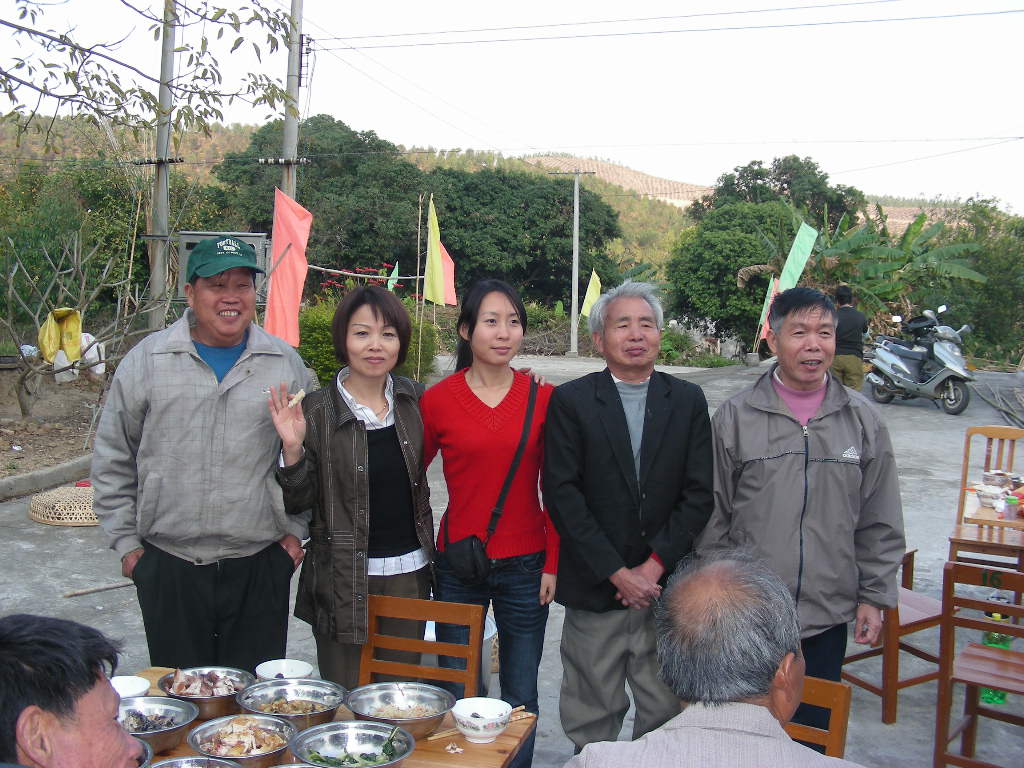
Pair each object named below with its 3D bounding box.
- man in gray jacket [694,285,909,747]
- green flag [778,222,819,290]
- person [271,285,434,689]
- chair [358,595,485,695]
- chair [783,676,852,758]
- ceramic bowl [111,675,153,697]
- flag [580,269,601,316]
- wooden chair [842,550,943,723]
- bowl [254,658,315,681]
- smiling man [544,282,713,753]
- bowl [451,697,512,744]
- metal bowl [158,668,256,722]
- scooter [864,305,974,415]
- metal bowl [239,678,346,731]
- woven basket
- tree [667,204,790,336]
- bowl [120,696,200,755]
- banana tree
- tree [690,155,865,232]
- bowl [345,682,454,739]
[{"bbox_3d":[0.750,0.550,2.973,0.540,1.599,0.320,2,5,12],"label":"man in gray jacket"},{"bbox_3d":[6.604,-2.903,26.000,0.450,1.850,0.120,20,0,0],"label":"green flag"},{"bbox_3d":[-0.421,0.538,3.022,0.460,1.594,0.360,0,5,-9],"label":"person"},{"bbox_3d":[-0.291,1.007,2.900,0.360,0.810,0.410,3,5,12],"label":"chair"},{"bbox_3d":[0.437,1.018,2.317,0.380,0.780,0.430,4,6,32],"label":"chair"},{"bbox_3d":[-0.792,0.642,2.292,0.114,0.058,0.114,0,5,0],"label":"ceramic bowl"},{"bbox_3d":[2.829,-3.220,40.000,0.480,1.800,0.120,15,0,0],"label":"flag"},{"bbox_3d":[1.492,0.838,4.394,0.440,0.780,0.380,-2,6,-29],"label":"wooden chair"},{"bbox_3d":[-0.484,0.636,2.395,0.122,0.060,0.122,0,5,0],"label":"bowl"},{"bbox_3d":[0.292,0.548,2.913,0.460,1.606,0.310,1,5,0],"label":"smiling man"},{"bbox_3d":[-0.060,0.673,2.228,0.121,0.063,0.121,2,5,0],"label":"bowl"},{"bbox_3d":[-0.627,0.646,2.314,0.195,0.067,0.195,2,5,0],"label":"metal bowl"},{"bbox_3d":[5.063,-0.268,14.000,0.690,1.170,1.850,0,5,-19],"label":"scooter"},{"bbox_3d":[-0.436,0.659,2.245,0.212,0.070,0.212,2,5,0],"label":"metal bowl"},{"bbox_3d":[-2.908,0.812,7.676,0.780,0.160,0.780,1,5,0],"label":"woven basket"},{"bbox_3d":[5.370,-2.635,27.370,3.500,3.600,3.400,1,5,0],"label":"tree"},{"bbox_3d":[-0.698,0.659,2.131,0.199,0.068,0.199,2,5,0],"label":"bowl"},{"bbox_3d":[7.249,-1.685,20.426,2.600,3.000,2.400,1,5,0],"label":"banana tree"},{"bbox_3d":[10.629,-5.464,45.000,6.800,7.500,6.300,2,5,0],"label":"tree"},{"bbox_3d":[-0.221,0.665,2.245,0.212,0.069,0.212,2,5,0],"label":"bowl"}]

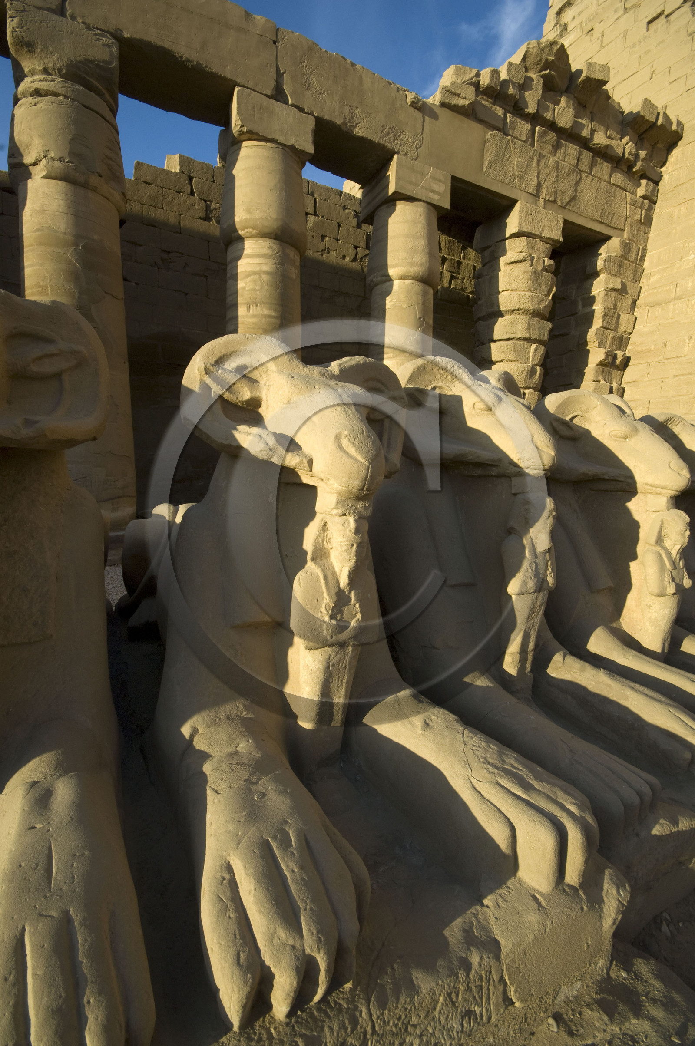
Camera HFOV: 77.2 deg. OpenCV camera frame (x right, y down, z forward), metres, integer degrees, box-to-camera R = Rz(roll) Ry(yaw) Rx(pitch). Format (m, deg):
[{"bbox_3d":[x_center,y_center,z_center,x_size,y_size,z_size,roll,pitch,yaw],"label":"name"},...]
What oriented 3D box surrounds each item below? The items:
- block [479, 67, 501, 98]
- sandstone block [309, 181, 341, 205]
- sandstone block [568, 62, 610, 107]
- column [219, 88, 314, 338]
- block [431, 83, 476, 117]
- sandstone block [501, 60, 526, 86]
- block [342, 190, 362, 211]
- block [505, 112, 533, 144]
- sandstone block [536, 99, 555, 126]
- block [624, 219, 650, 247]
[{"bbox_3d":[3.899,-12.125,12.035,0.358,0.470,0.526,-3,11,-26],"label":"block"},{"bbox_3d":[-0.945,-12.186,16.342,1.290,0.490,0.650,-2,6,-26],"label":"sandstone block"},{"bbox_3d":[7.380,-13.634,13.510,1.080,0.490,0.840,-2,6,-26],"label":"sandstone block"},{"bbox_3d":[-2.122,-4.460,11.168,2.112,9.744,2.112,-3,12,-27],"label":"column"},{"bbox_3d":[2.852,-11.457,12.030,1.120,0.500,0.720,-2,6,-26],"label":"block"},{"bbox_3d":[4.547,-12.478,12.269,0.549,0.392,0.538,-3,11,-26],"label":"sandstone block"},{"bbox_3d":[0.111,-12.220,16.854,0.940,0.510,0.650,-2,6,-26],"label":"block"},{"bbox_3d":[4.993,-11.764,13.154,0.896,0.549,0.616,-3,11,-26],"label":"block"},{"bbox_3d":[5.098,-10.917,11.780,0.563,0.388,0.650,-2,9,-26],"label":"sandstone block"},{"bbox_3d":[10.396,-10.554,16.097,1.422,0.538,0.672,-3,11,-26],"label":"block"}]

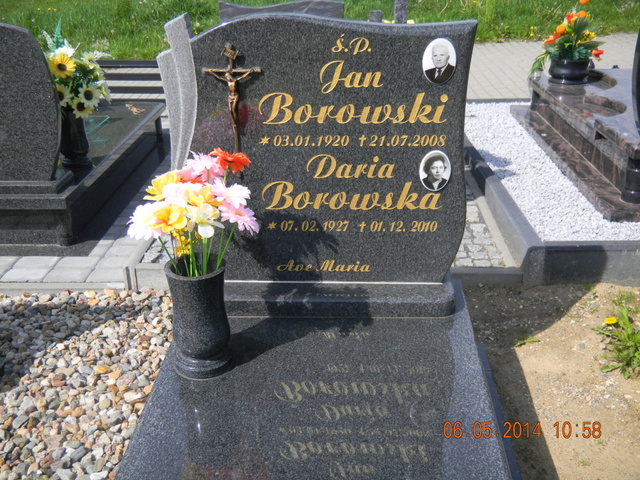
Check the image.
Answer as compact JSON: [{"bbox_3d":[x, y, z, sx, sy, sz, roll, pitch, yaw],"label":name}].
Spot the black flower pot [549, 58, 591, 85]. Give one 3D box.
[{"bbox_3d":[1.518,-1.062,4.340,0.242,0.151,0.242,0,25,3],"label":"black flower pot"}]

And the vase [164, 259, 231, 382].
[{"bbox_3d":[-0.323,0.202,1.877,0.161,0.290,0.161,-1,25,1],"label":"vase"}]

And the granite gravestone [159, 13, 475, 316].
[{"bbox_3d":[-0.001,-0.211,2.042,0.866,0.880,0.219,0,25,3],"label":"granite gravestone"}]

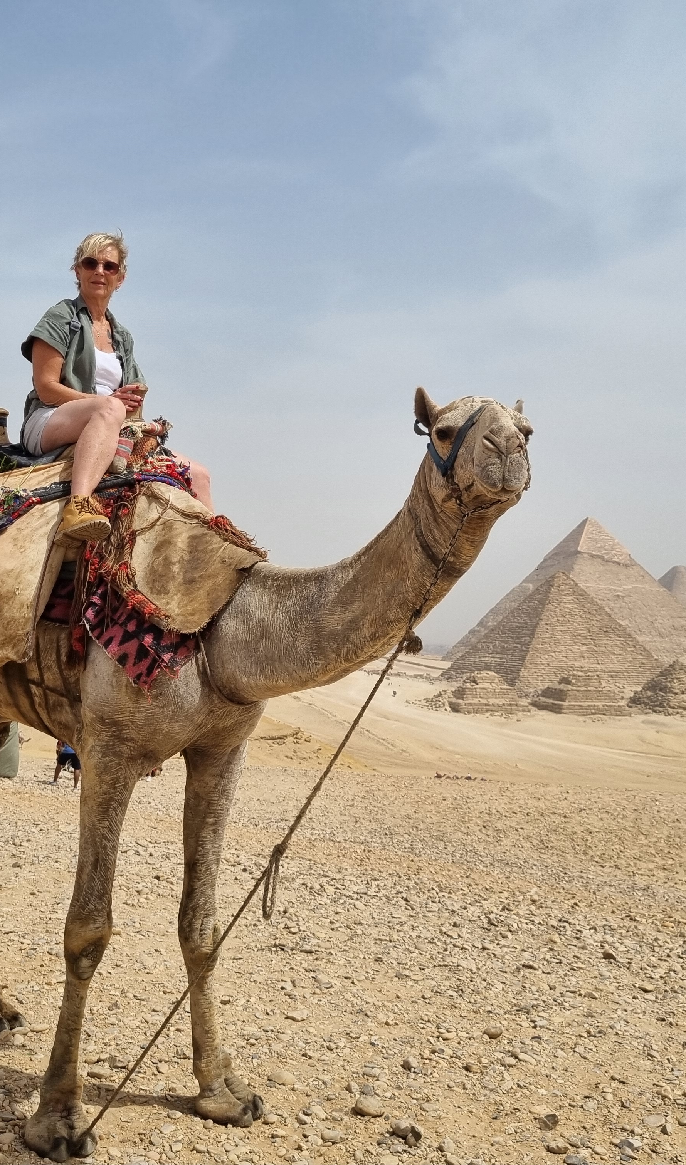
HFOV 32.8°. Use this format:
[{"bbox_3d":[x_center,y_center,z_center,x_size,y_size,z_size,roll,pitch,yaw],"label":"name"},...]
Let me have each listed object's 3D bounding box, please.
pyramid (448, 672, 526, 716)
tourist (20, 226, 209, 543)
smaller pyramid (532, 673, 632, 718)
[{"bbox_3d":[60.025,47.707,503.828,31.500,17.500,31.500,2,-3,-18],"label":"pyramid"},{"bbox_3d":[-0.832,-0.702,4.283,0.640,1.180,0.610,-1,-4,45],"label":"tourist"},{"bbox_3d":[106.284,49.297,518.971,31.500,18.000,31.500,2,-3,-18],"label":"smaller pyramid"}]

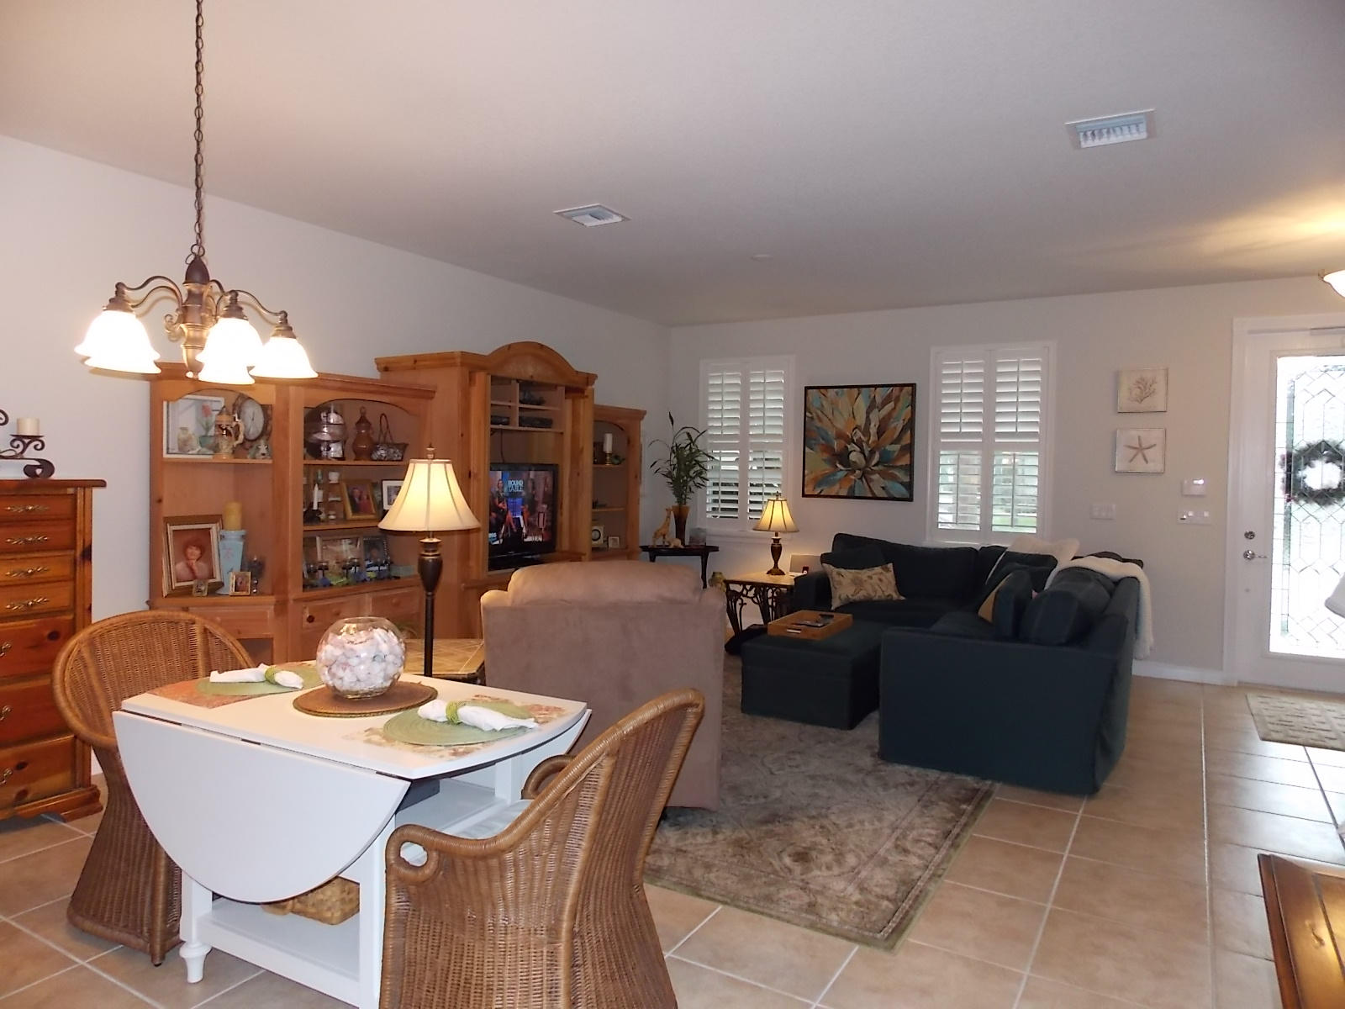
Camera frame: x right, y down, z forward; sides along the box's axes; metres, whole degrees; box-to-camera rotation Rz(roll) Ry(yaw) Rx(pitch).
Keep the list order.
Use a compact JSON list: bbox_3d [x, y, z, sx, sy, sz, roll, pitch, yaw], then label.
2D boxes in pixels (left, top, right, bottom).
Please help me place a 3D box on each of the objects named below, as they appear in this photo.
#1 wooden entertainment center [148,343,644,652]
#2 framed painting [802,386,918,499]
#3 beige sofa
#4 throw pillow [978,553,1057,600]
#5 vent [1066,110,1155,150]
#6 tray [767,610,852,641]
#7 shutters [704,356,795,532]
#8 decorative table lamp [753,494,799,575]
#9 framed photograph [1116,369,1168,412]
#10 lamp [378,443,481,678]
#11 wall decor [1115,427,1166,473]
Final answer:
[{"bbox_3d":[-1.267,0.084,5.680,0.760,2.190,3.680,2,3,30],"label":"wooden entertainment center"},{"bbox_3d":[1.540,-0.514,7.419,0.962,0.944,0.040,2,3,30],"label":"framed painting"},{"bbox_3d":[-0.330,0.742,4.064,0.960,1.030,0.950,1,2,-7],"label":"beige sofa"},{"bbox_3d":[2.376,0.533,6.138,0.470,0.420,0.180,2,-17,30],"label":"throw pillow"},{"bbox_3d":[1.680,-1.411,3.417,0.305,0.030,0.305,2,3,30],"label":"vent"},{"bbox_3d":[0.859,0.755,5.523,0.340,0.065,0.600,2,3,30],"label":"tray"},{"bbox_3d":[0.627,-0.528,7.912,0.910,1.535,0.070,2,3,30],"label":"shutters"},{"bbox_3d":[0.870,0.244,7.447,0.380,0.670,0.380,1,2,0],"label":"decorative table lamp"},{"bbox_3d":[3.347,-0.808,6.358,0.312,0.308,0.030,2,3,30],"label":"framed photograph"},{"bbox_3d":[-0.995,0.528,3.636,0.410,1.490,0.410,2,3,30],"label":"lamp"},{"bbox_3d":[3.341,-0.381,6.376,0.307,0.316,0.030,2,3,30],"label":"wall decor"}]

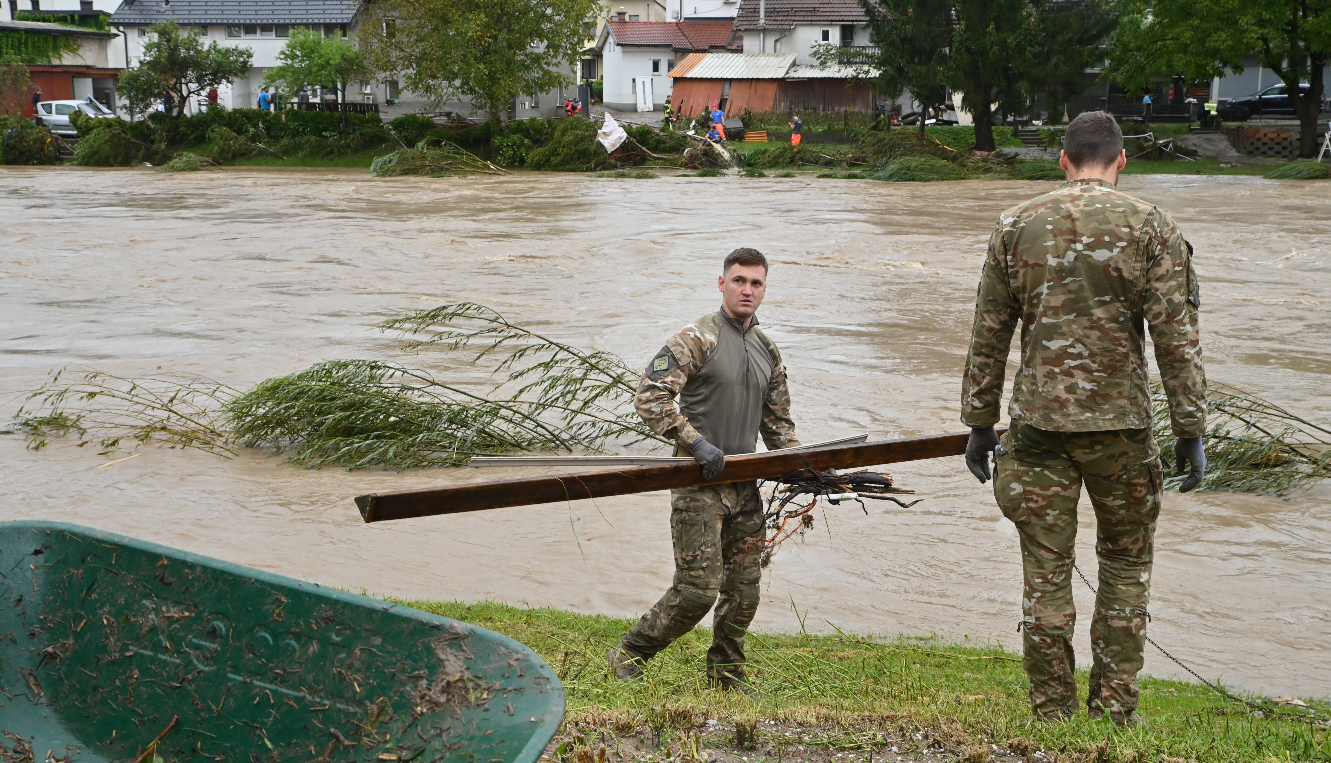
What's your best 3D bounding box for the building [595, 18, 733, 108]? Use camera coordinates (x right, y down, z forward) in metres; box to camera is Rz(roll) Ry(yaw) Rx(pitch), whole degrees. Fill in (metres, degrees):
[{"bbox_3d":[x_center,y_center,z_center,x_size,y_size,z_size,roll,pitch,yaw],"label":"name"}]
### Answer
[{"bbox_3d":[0.150,-16.419,76.764,6.400,4.500,5.000,-3,12,-12],"label":"building"}]

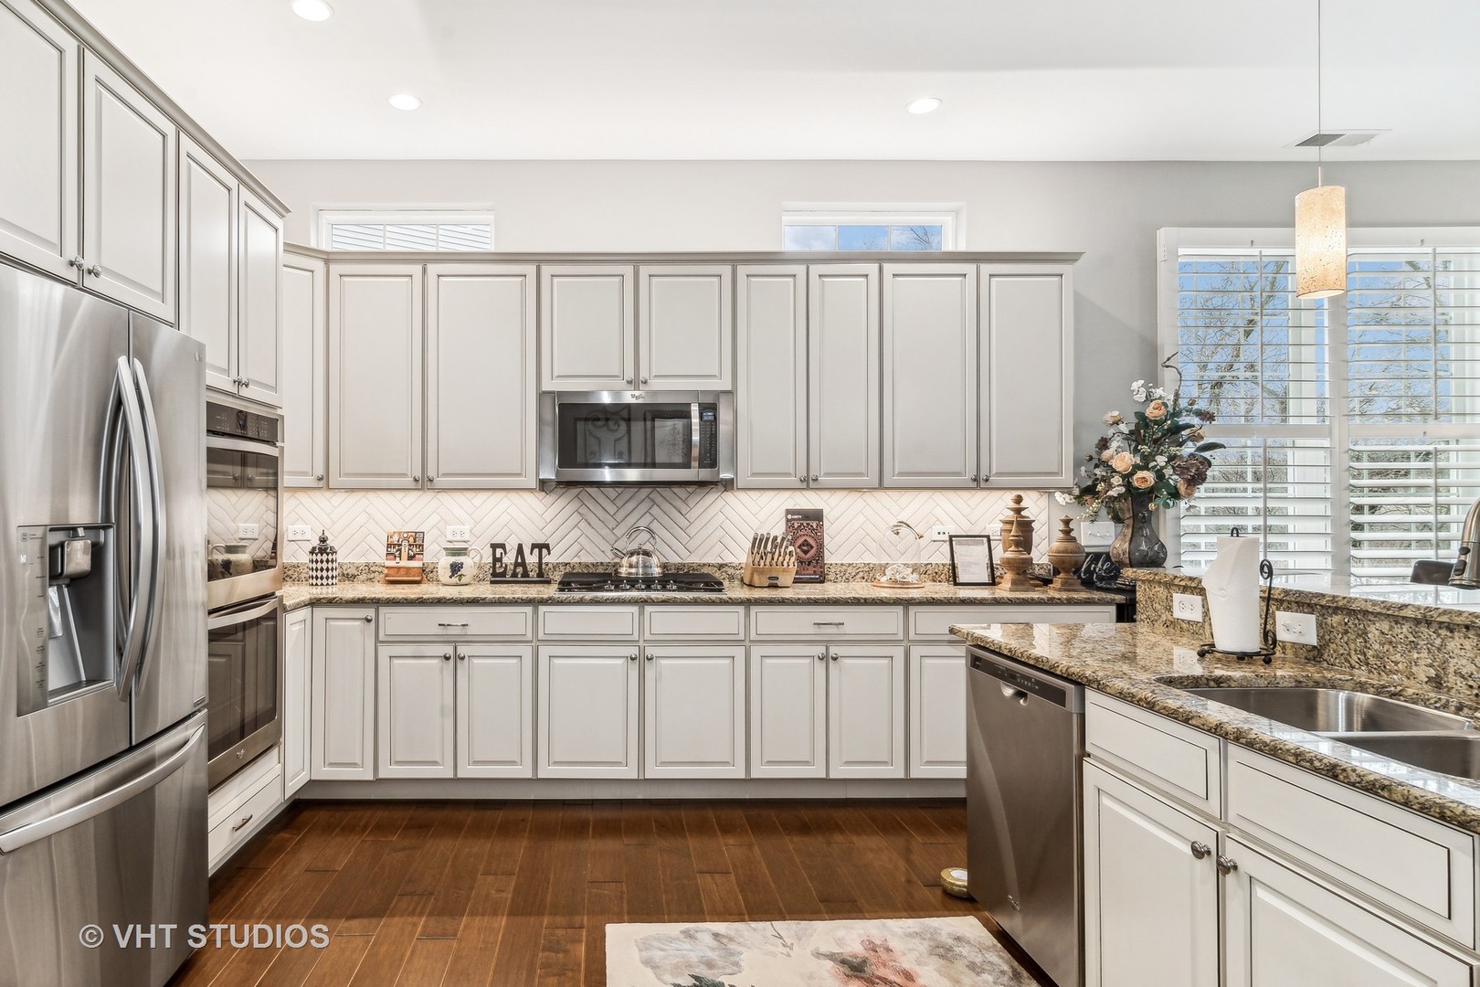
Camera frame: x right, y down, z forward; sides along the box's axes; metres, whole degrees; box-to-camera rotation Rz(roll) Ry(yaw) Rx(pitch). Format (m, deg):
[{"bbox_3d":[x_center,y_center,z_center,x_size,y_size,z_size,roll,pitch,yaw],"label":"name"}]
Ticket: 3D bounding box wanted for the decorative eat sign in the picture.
[{"bbox_3d":[-1.073,0.343,3.635,0.302,0.195,0.055,0,-1,0],"label":"decorative eat sign"}]

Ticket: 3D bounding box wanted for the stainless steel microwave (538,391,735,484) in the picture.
[{"bbox_3d":[-0.495,-0.255,3.600,0.880,0.435,0.400,0,-1,0],"label":"stainless steel microwave"}]

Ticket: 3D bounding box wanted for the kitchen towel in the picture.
[{"bbox_3d":[1.253,0.255,1.885,0.140,0.285,0.130,0,-1,18],"label":"kitchen towel"}]

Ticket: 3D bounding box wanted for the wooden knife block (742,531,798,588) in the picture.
[{"bbox_3d":[0.148,0.316,3.630,0.230,0.270,0.160,0,0,-6],"label":"wooden knife block"}]

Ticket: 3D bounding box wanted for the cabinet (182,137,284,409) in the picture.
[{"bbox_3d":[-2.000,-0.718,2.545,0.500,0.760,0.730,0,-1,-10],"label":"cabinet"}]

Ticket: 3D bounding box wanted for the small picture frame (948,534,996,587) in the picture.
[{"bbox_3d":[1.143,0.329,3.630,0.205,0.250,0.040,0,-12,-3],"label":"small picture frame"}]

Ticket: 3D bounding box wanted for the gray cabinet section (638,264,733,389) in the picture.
[{"bbox_3d":[-0.253,-0.774,3.615,0.442,0.583,0.330,0,0,0],"label":"gray cabinet section"}]

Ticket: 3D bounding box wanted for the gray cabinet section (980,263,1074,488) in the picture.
[{"bbox_3d":[1.340,-0.549,3.615,0.442,1.044,0.330,0,0,0],"label":"gray cabinet section"}]

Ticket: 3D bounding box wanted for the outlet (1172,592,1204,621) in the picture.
[{"bbox_3d":[1.312,0.334,2.165,0.015,0.072,0.113,0,-1,-10],"label":"outlet"}]

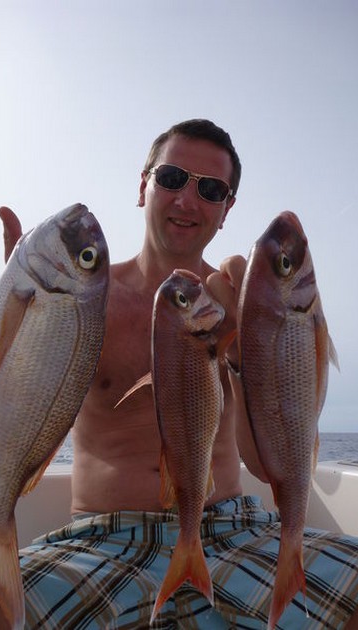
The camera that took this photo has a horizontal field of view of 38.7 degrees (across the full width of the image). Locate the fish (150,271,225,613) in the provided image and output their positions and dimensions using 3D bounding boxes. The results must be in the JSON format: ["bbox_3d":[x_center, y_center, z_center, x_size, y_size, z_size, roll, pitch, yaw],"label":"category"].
[{"bbox_3d":[0.011,0.143,0.630,0.125,0.420,0.062,10,-15,-41],"label":"fish"}]

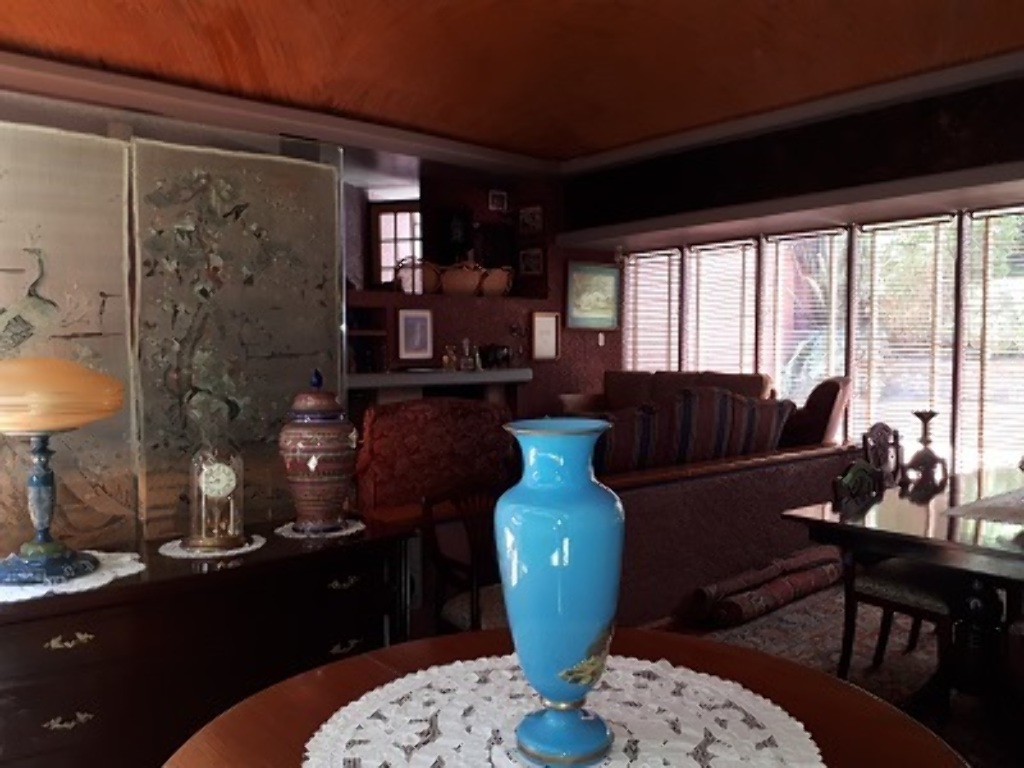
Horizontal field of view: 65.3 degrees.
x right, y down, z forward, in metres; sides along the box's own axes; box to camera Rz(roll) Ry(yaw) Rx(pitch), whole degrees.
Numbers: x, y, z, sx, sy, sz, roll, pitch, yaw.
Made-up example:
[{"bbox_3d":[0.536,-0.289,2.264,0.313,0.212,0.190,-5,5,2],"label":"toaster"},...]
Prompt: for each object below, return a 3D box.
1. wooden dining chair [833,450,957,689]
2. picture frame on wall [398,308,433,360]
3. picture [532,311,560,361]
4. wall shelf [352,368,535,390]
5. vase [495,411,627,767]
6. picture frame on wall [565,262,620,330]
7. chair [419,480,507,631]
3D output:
[{"bbox_3d":[1.555,0.764,3.136,0.420,0.905,0.510,-3,4,-40],"label":"wooden dining chair"},{"bbox_3d":[-0.724,-0.372,6.019,0.302,0.382,0.025,-3,4,-40],"label":"picture frame on wall"},{"bbox_3d":[0.302,-0.412,6.900,0.323,0.418,0.025,-3,4,-40],"label":"picture"},{"bbox_3d":[-0.573,-0.048,6.019,1.700,0.107,0.280,-3,4,-40],"label":"wall shelf"},{"bbox_3d":[0.076,0.308,1.211,0.194,0.490,0.194,0,3,0],"label":"vase"},{"bbox_3d":[0.743,-0.798,7.254,0.703,0.605,0.030,-3,4,-40],"label":"picture frame on wall"},{"bbox_3d":[0.043,0.787,2.794,0.550,0.890,0.520,-3,4,-40],"label":"chair"}]

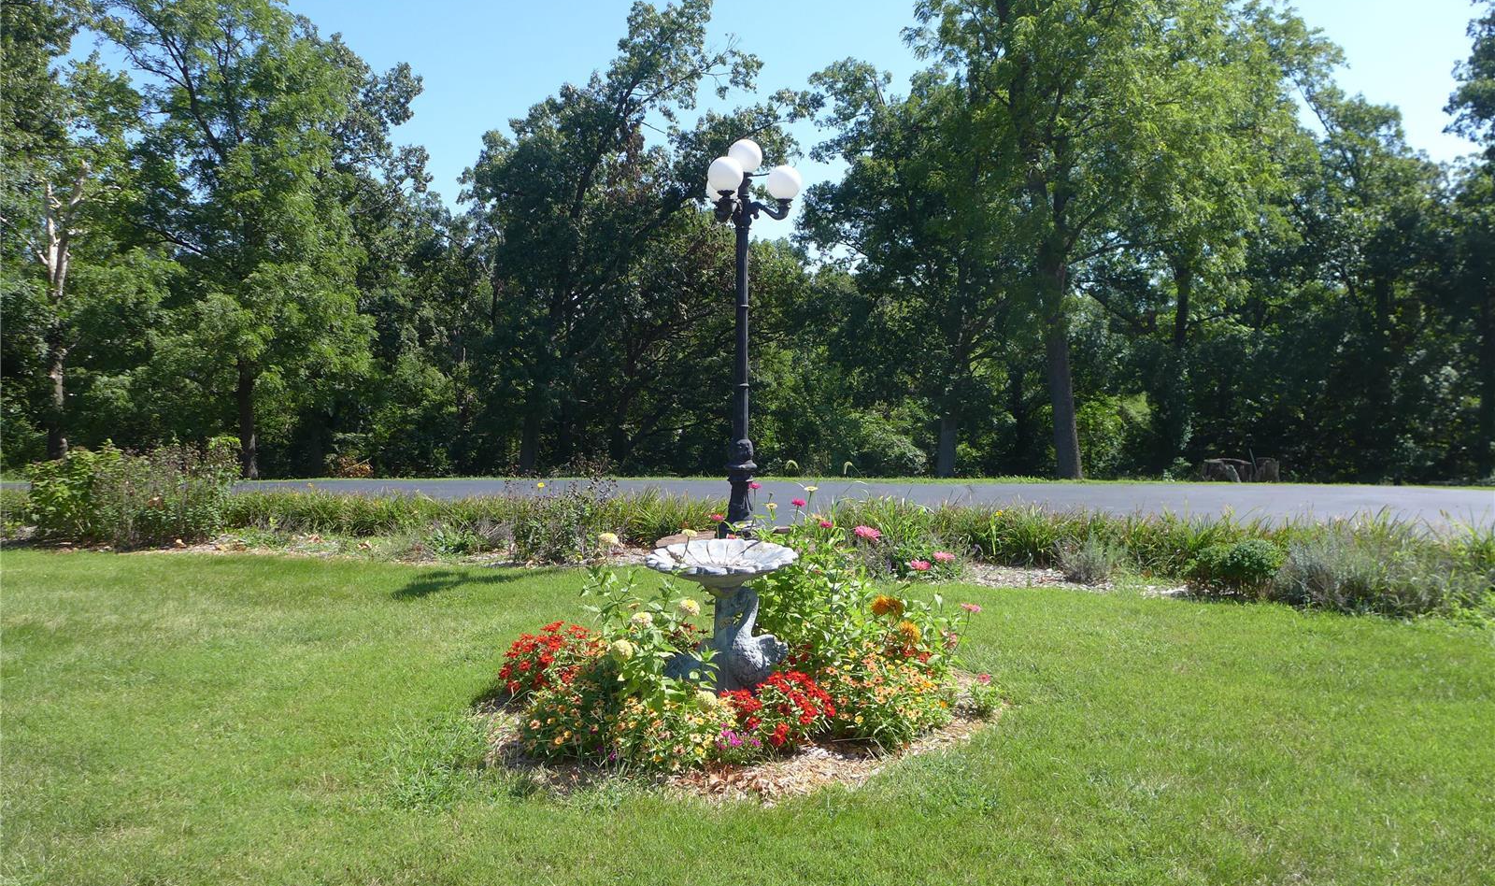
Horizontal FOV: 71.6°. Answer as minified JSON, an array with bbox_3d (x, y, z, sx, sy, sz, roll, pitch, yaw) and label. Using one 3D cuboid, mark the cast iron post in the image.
[{"bbox_3d":[0.023,-0.588,7.513,0.536,2.692,0.616,1,5,0],"label":"cast iron post"}]

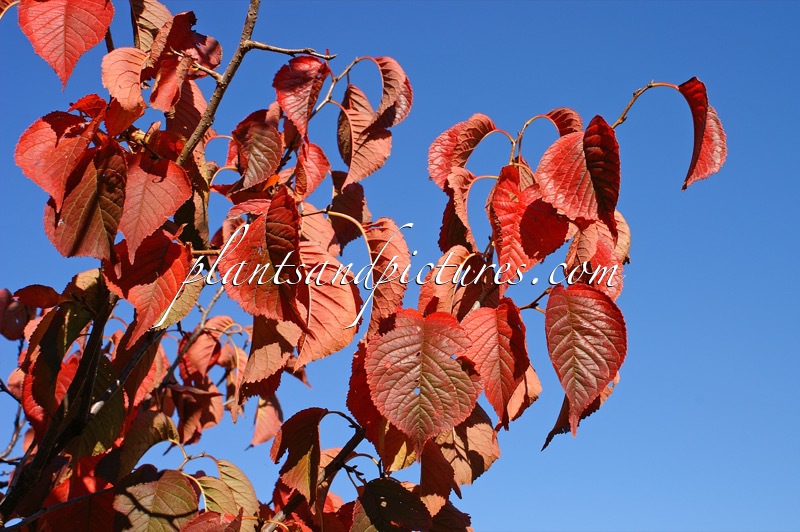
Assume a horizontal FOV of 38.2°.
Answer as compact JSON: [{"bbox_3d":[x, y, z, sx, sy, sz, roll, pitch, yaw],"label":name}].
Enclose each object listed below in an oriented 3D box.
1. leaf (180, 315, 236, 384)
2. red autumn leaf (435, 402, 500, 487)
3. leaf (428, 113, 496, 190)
[{"bbox_3d":[-0.211,0.092,1.270,0.060,0.077,0.038,-1,-12,6],"label":"leaf"},{"bbox_3d":[0.060,0.161,1.050,0.066,0.085,0.030,0,-15,11],"label":"red autumn leaf"},{"bbox_3d":[0.057,-0.104,1.050,0.045,0.075,0.035,13,-24,50],"label":"leaf"}]

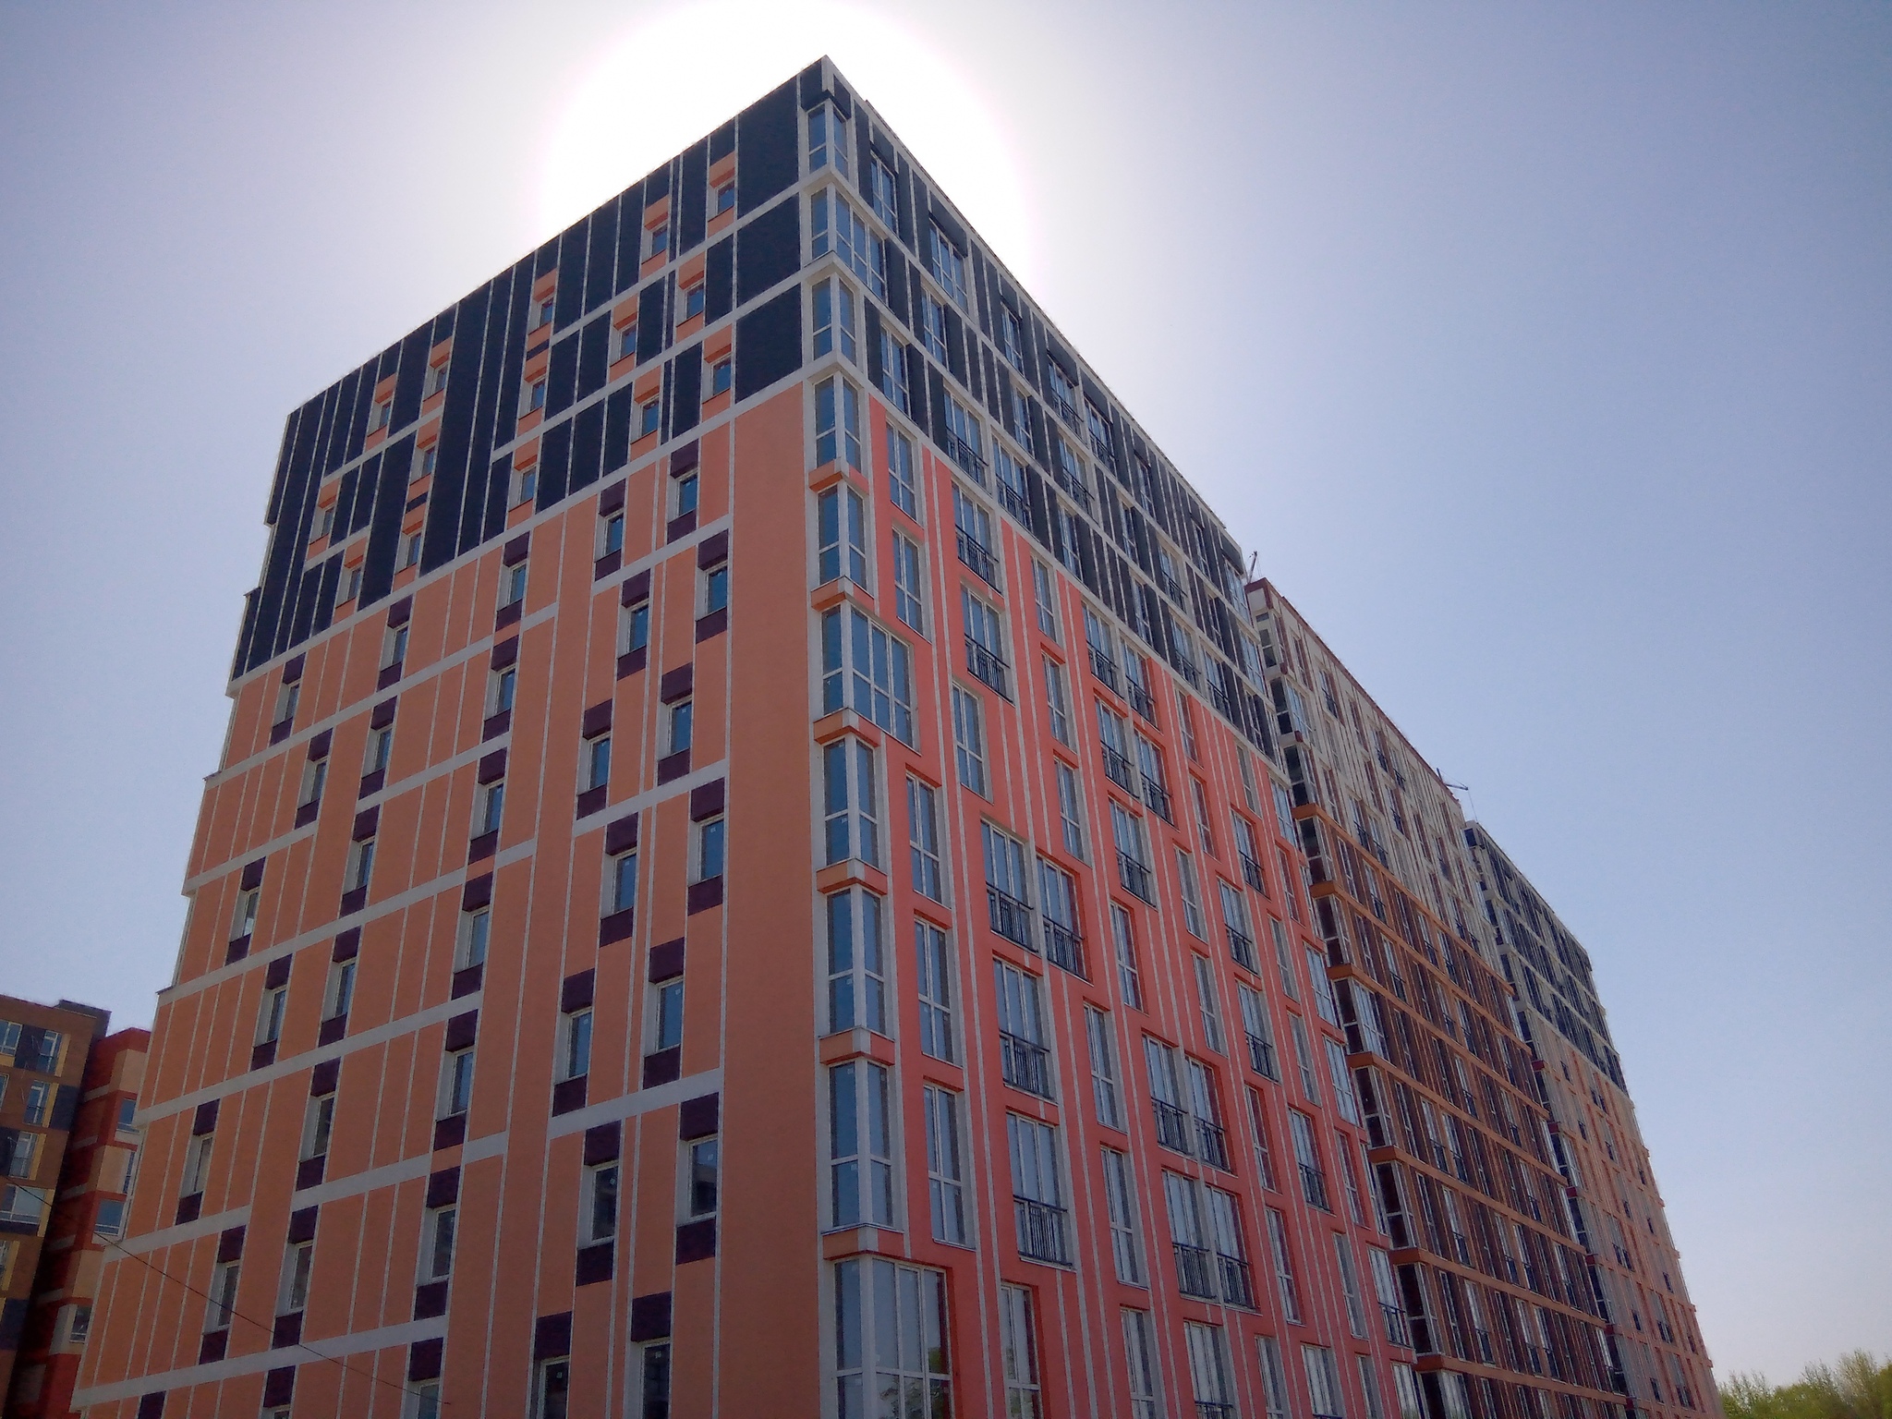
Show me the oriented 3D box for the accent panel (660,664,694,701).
[{"bbox_3d":[-5.381,-0.495,31.008,0.800,0.660,0.150,-22,-36,26],"label":"accent panel"}]

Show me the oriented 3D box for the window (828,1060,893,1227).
[{"bbox_3d":[-1.372,6.940,24.432,0.650,2.480,0.770,-22,-36,26],"label":"window"}]

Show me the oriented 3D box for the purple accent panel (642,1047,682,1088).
[{"bbox_3d":[-4.919,6.292,26.747,0.854,0.590,0.100,-22,-37,26],"label":"purple accent panel"}]

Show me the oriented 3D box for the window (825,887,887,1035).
[{"bbox_3d":[-1.564,4.323,26.043,0.650,2.480,0.770,-22,-36,26],"label":"window"}]

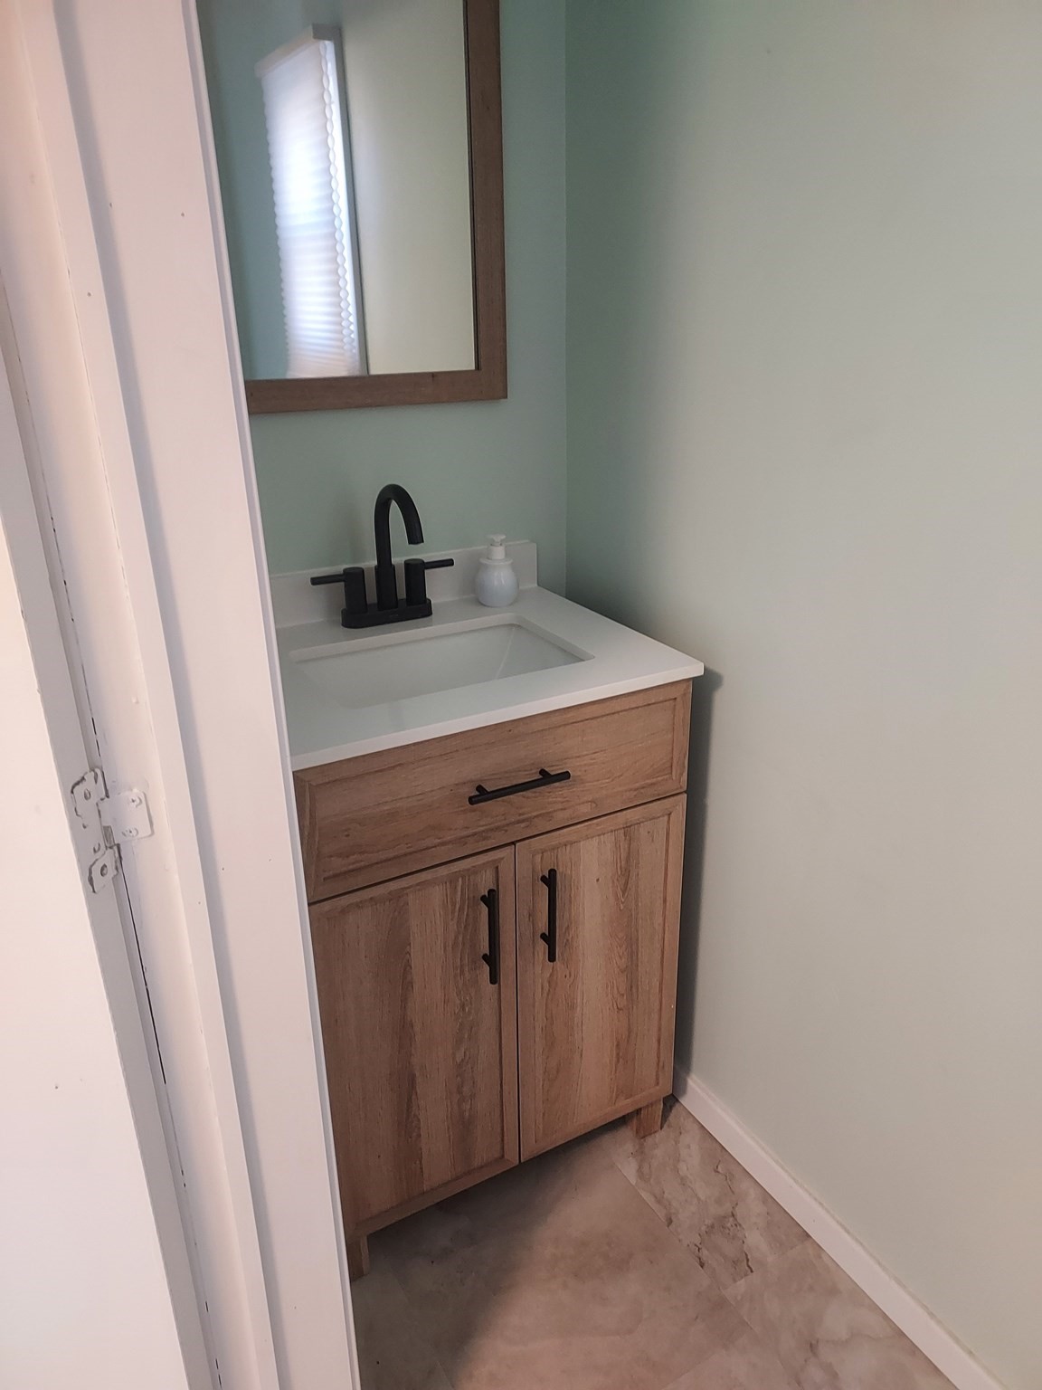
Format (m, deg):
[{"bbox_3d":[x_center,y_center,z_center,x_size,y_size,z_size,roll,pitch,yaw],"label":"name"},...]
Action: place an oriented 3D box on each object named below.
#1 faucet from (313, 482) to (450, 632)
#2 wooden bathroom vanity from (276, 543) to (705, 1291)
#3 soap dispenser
[{"bbox_3d":[-0.187,-0.207,1.472,0.242,0.226,0.185,-12,24,-26],"label":"faucet"},{"bbox_3d":[-0.119,0.315,1.556,0.613,0.964,0.512,-12,24,-26],"label":"wooden bathroom vanity"},{"bbox_3d":[-0.041,-0.211,1.624,0.072,0.117,0.072,-1,22,0],"label":"soap dispenser"}]

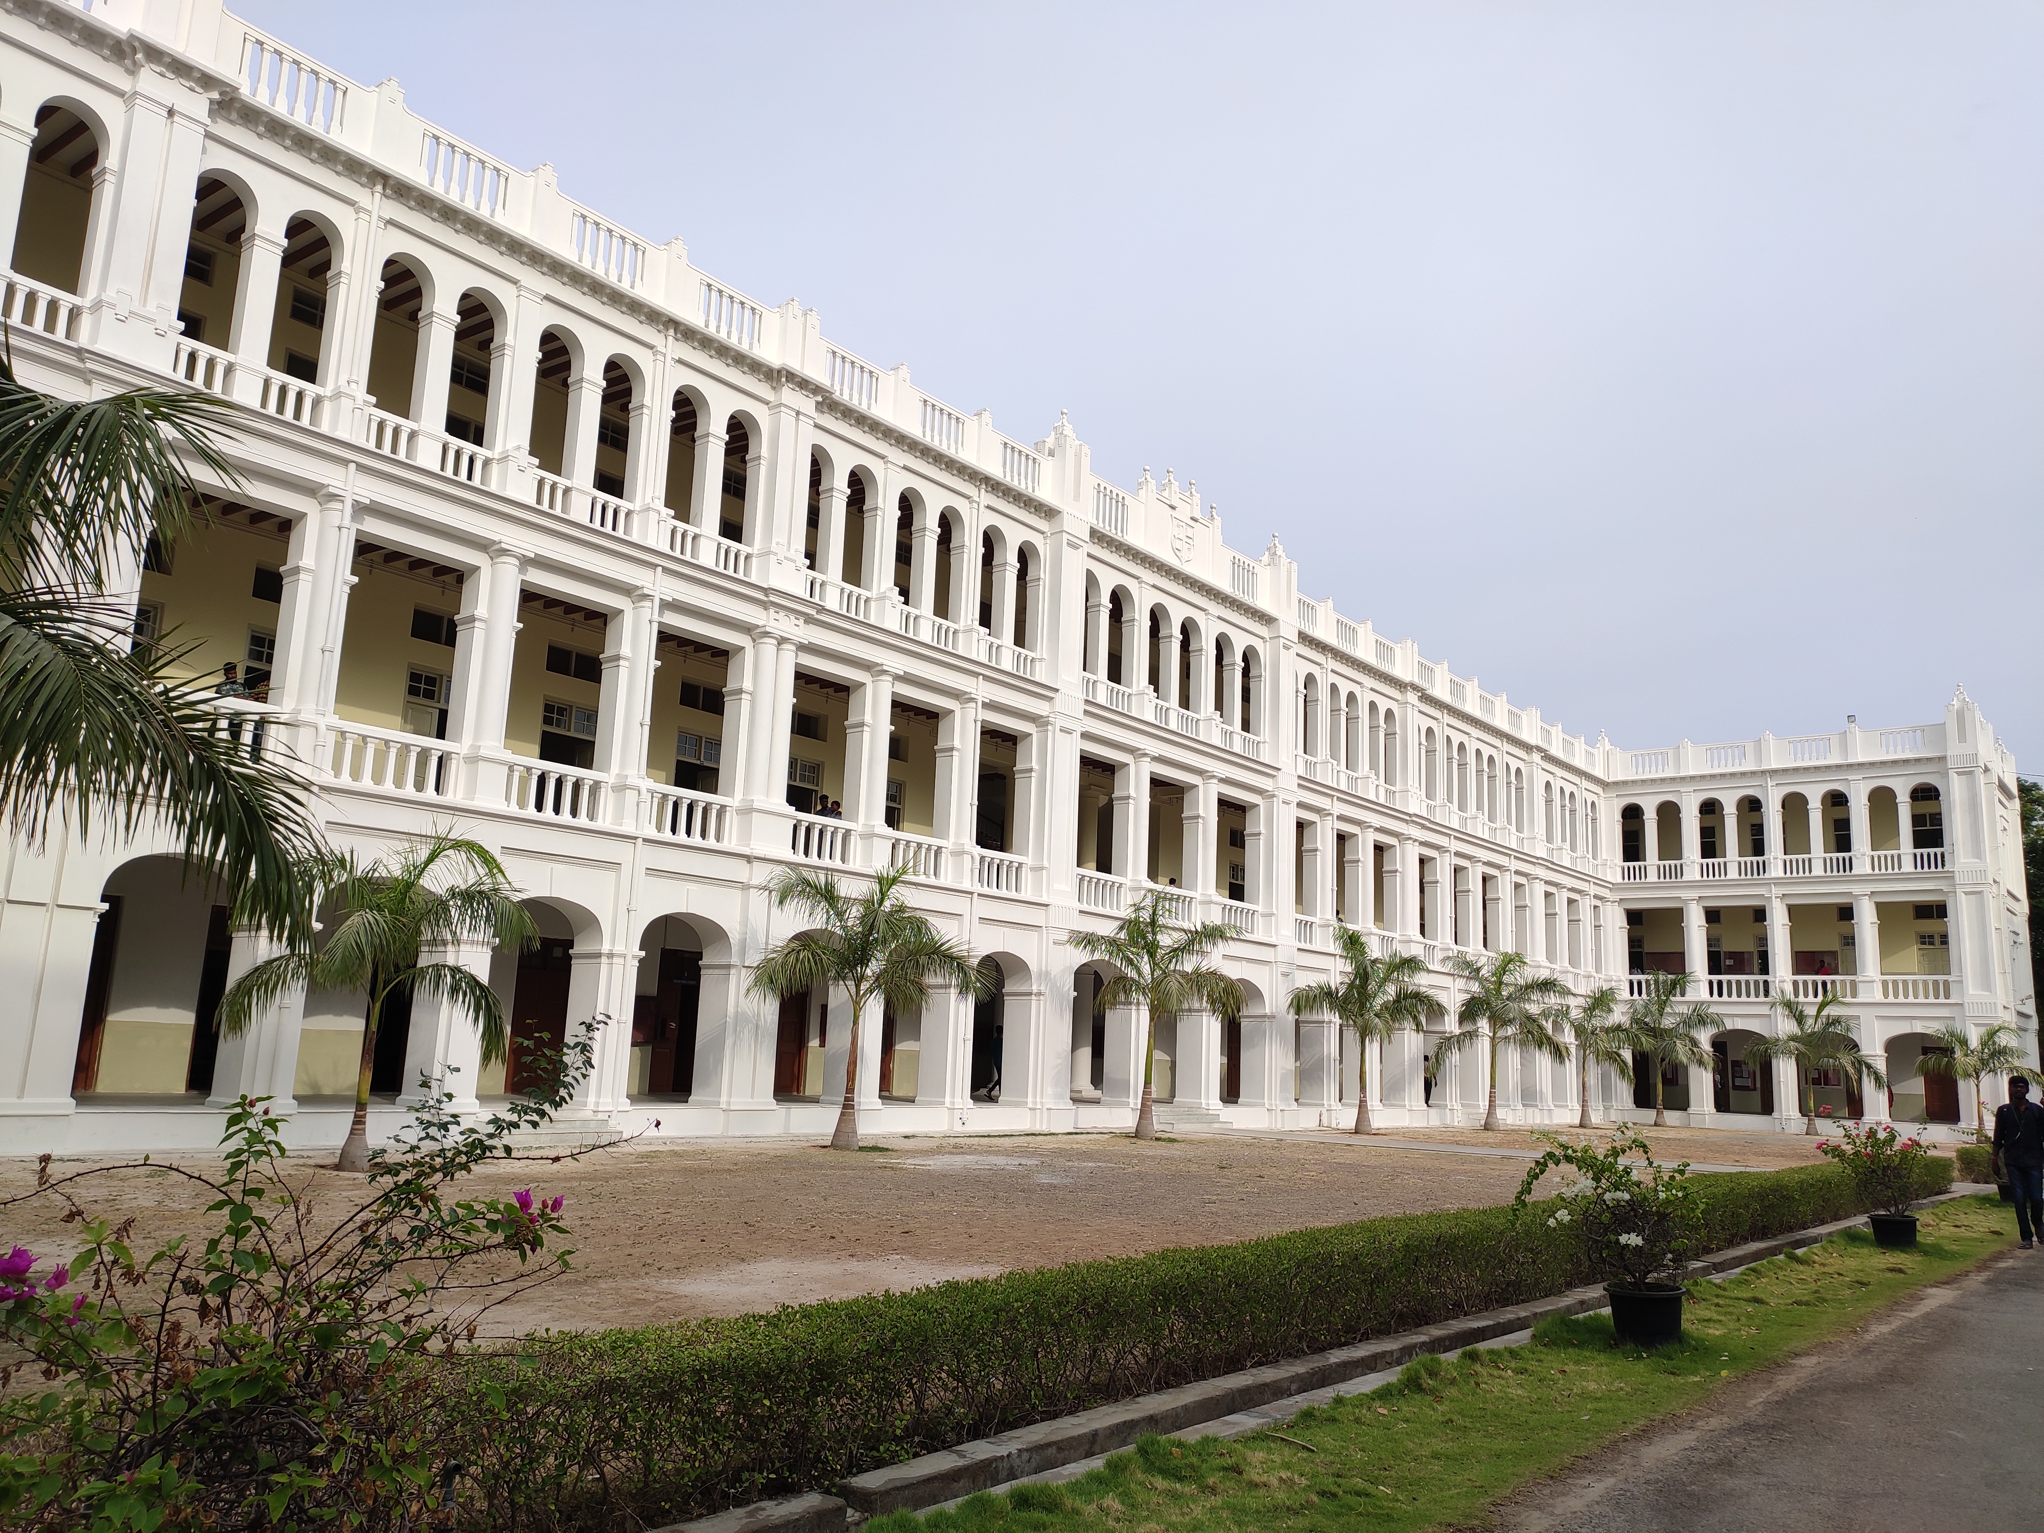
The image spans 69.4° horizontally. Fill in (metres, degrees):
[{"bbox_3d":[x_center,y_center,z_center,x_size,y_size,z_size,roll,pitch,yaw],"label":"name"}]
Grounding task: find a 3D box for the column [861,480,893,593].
[{"bbox_3d":[-2.752,-4.264,28.511,0.420,2.100,0.500,-7,-14,39],"label":"column"}]

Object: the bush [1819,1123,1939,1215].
[{"bbox_3d":[8.706,4.073,15.000,1.060,0.880,1.000,-4,-13,29],"label":"bush"}]

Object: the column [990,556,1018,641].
[{"bbox_3d":[-0.405,-3.525,31.545,0.409,1.743,0.420,-7,-14,38],"label":"column"}]

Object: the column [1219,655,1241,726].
[{"bbox_3d":[5.763,-1.874,40.296,0.391,1.926,0.439,-6,-14,38],"label":"column"}]

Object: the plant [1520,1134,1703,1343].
[{"bbox_3d":[3.648,2.905,9.150,1.120,1.280,0.950,-2,-12,22],"label":"plant"}]

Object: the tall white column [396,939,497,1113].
[{"bbox_3d":[-8.233,3.716,21.242,0.920,2.480,0.760,-6,-13,38],"label":"tall white column"}]

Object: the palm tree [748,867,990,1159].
[{"bbox_3d":[-2.506,3.902,24.128,3.749,4.605,3.672,3,-11,-6],"label":"palm tree"}]

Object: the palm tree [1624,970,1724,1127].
[{"bbox_3d":[24.112,10.459,54.880,3.600,5.700,3.500,-7,-14,39],"label":"palm tree"}]

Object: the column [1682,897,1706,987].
[{"bbox_3d":[26.790,6.920,58.919,0.556,3.234,0.714,-7,-14,38],"label":"column"}]

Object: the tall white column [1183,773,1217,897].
[{"bbox_3d":[4.742,1.823,38.610,0.749,3.216,0.640,-6,-14,38],"label":"tall white column"}]

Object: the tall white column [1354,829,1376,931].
[{"bbox_3d":[10.167,3.371,43.908,0.693,3.087,0.504,-7,-14,38],"label":"tall white column"}]

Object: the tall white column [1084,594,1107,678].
[{"bbox_3d":[1.830,-2.964,35.514,0.397,1.900,0.469,-6,-14,38],"label":"tall white column"}]

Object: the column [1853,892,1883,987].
[{"bbox_3d":[31.520,6.380,55.134,0.556,3.234,0.714,-7,-14,38],"label":"column"}]

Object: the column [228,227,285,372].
[{"bbox_3d":[-10.194,-6.152,19.681,0.400,1.900,0.400,-7,-14,39],"label":"column"}]

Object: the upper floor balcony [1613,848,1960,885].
[{"bbox_3d":[29.224,3.930,57.342,11.707,0.882,0.420,-7,-14,38],"label":"upper floor balcony"}]

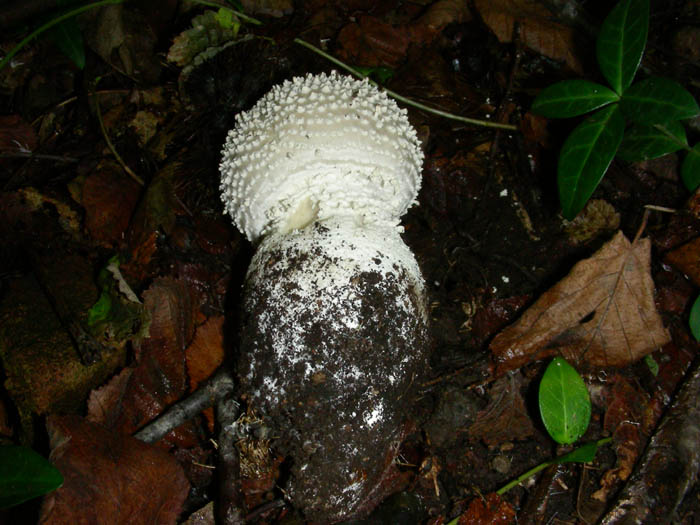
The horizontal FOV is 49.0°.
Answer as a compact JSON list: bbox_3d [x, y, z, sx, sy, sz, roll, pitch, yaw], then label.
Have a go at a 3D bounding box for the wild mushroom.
[{"bbox_3d":[-0.008,0.011,0.290,0.080,0.078,0.172,-2,69,-1],"label":"wild mushroom"}]

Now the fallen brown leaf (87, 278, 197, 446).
[{"bbox_3d":[-0.080,0.037,0.309,0.039,0.014,0.067,8,67,3],"label":"fallen brown leaf"}]

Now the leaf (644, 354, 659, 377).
[{"bbox_3d":[0.121,0.041,0.307,0.005,0.003,0.009,-11,68,-5],"label":"leaf"}]

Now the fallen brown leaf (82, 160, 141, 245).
[{"bbox_3d":[-0.091,-0.023,0.293,0.022,0.008,0.037,-4,64,-2],"label":"fallen brown leaf"}]

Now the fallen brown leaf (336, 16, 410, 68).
[{"bbox_3d":[0.010,-0.094,0.328,0.031,0.010,0.026,3,64,1],"label":"fallen brown leaf"}]

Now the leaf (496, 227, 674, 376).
[{"bbox_3d":[0.100,0.025,0.310,0.091,0.015,0.047,-39,72,-15],"label":"leaf"}]

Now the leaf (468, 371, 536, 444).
[{"bbox_3d":[0.053,0.049,0.258,0.021,0.008,0.028,14,65,7],"label":"leaf"}]

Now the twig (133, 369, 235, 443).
[{"bbox_3d":[-0.055,0.048,0.254,0.036,0.007,0.007,-33,68,-15],"label":"twig"}]

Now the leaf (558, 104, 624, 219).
[{"bbox_3d":[0.085,-0.038,0.275,0.016,0.008,0.049,25,78,12],"label":"leaf"}]

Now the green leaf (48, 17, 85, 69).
[{"bbox_3d":[-0.132,-0.104,0.362,0.012,0.006,0.035,-26,69,-11],"label":"green leaf"}]

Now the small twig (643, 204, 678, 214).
[{"bbox_3d":[0.133,-0.023,0.328,0.013,0.002,0.002,9,67,4],"label":"small twig"}]

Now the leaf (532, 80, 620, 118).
[{"bbox_3d":[0.100,-0.073,0.340,0.039,0.007,0.019,-7,67,-3],"label":"leaf"}]

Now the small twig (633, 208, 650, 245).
[{"bbox_3d":[0.123,-0.015,0.325,0.002,0.003,0.018,24,69,10],"label":"small twig"}]

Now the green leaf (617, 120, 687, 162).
[{"bbox_3d":[0.113,-0.047,0.291,0.029,0.008,0.020,5,71,6],"label":"green leaf"}]

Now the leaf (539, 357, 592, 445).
[{"bbox_3d":[0.070,0.045,0.250,0.017,0.006,0.029,-2,70,6],"label":"leaf"}]

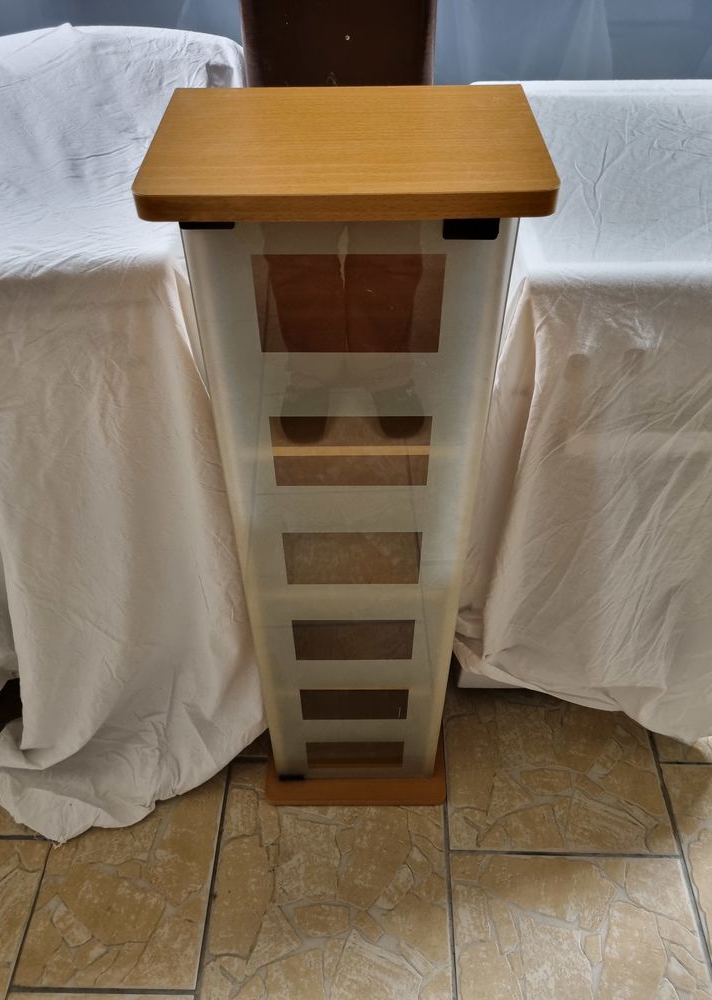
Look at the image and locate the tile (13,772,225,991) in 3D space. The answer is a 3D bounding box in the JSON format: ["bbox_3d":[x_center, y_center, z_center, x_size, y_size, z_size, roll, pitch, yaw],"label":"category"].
[{"bbox_3d":[-0.329,0.524,1.106,0.246,0.009,0.335,1,46,1],"label":"tile"}]

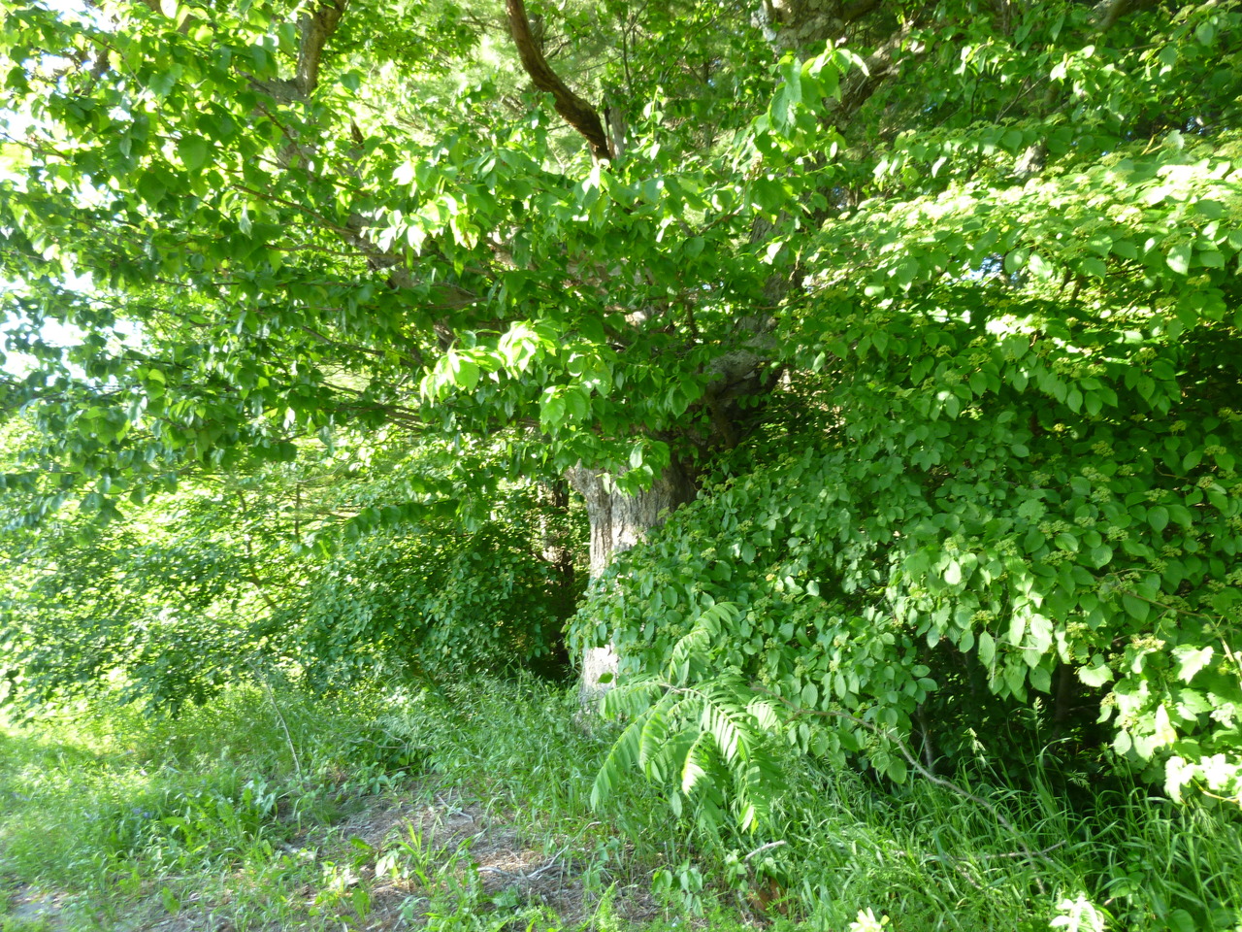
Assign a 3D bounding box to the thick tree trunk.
[{"bbox_3d":[0.073,0.720,5.400,0.750,1.500,0.720,0,1,0],"label":"thick tree trunk"}]

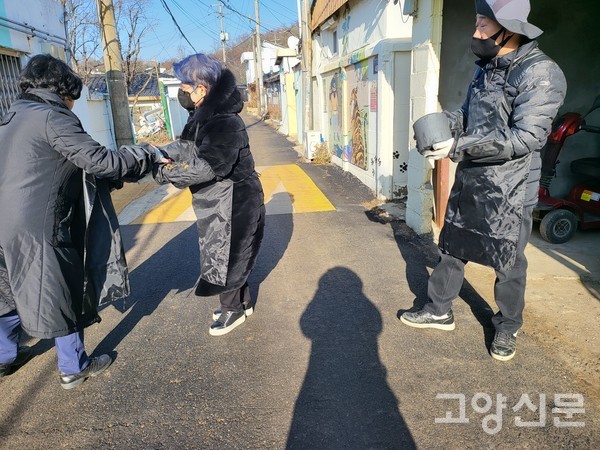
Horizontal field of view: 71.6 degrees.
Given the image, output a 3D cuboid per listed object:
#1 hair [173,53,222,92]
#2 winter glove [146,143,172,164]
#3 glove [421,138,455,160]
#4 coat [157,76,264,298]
[{"bbox_3d":[-0.537,-0.799,2.180,0.235,0.190,0.180,-7,18,-14],"label":"hair"},{"bbox_3d":[-0.752,-0.376,2.220,0.140,0.100,0.100,-8,18,-18],"label":"winter glove"},{"bbox_3d":[0.649,-0.354,1.950,0.150,0.100,0.100,-9,18,-20],"label":"glove"},{"bbox_3d":[-0.510,-0.216,2.374,0.560,1.240,0.500,-8,18,-17],"label":"coat"}]

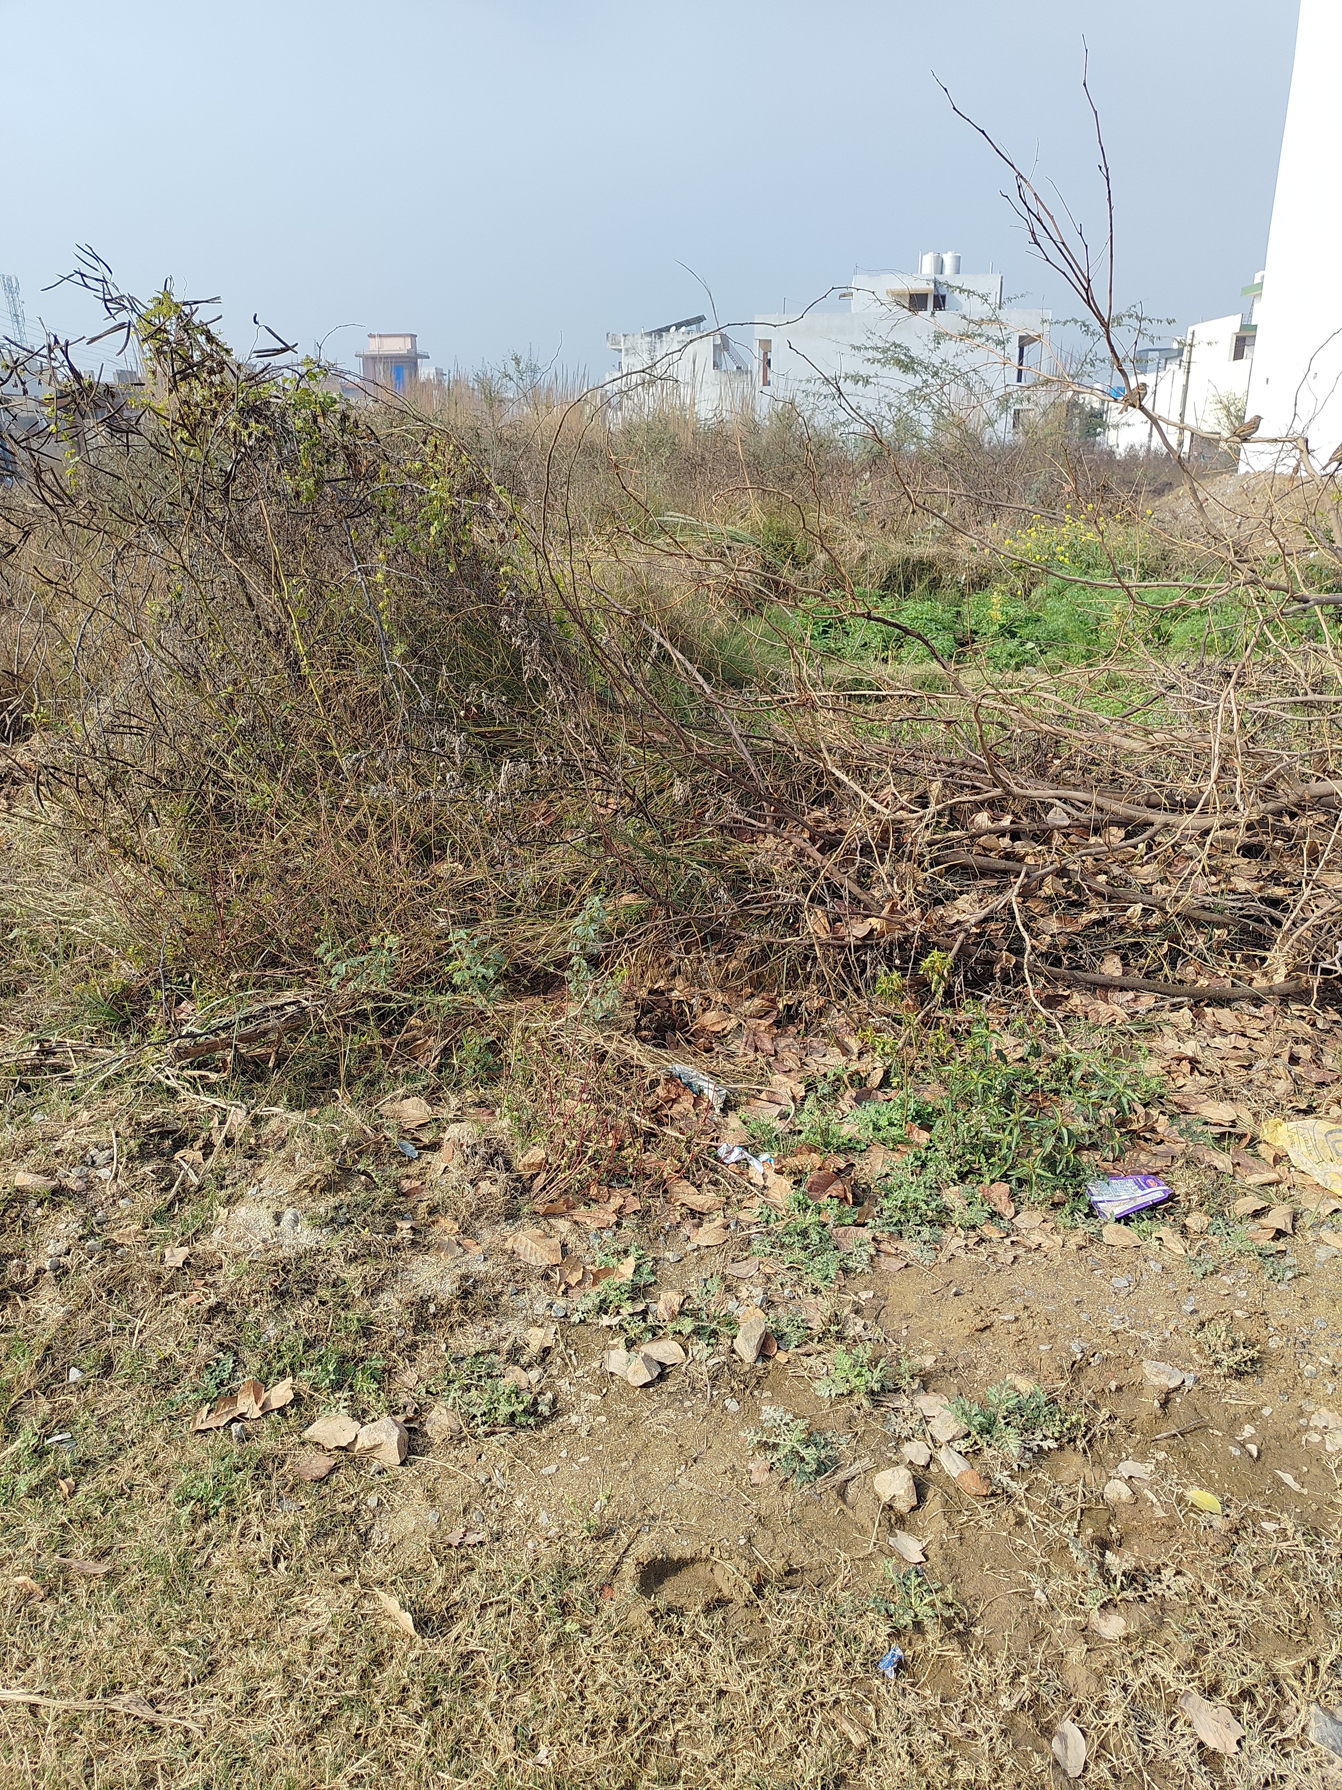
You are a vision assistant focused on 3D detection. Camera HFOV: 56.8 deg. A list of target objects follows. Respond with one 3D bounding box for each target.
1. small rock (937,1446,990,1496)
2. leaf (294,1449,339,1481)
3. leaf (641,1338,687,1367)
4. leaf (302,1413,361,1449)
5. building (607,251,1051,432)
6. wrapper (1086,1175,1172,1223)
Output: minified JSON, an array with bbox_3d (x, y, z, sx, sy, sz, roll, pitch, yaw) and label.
[{"bbox_3d":[0.443,0.870,1.879,0.052,0.035,0.100,-13,24,-29],"label":"small rock"},{"bbox_3d":[-0.550,0.885,1.928,0.068,0.015,0.054,-5,19,-14],"label":"leaf"},{"bbox_3d":[-0.012,0.787,2.136,0.080,0.025,0.060,-1,21,0],"label":"leaf"},{"bbox_3d":[-0.543,0.856,1.982,0.092,0.020,0.070,-1,21,0],"label":"leaf"},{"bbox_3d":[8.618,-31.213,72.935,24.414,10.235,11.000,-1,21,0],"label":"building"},{"bbox_3d":[0.934,0.620,2.530,0.180,0.030,0.115,-13,24,-29],"label":"wrapper"}]

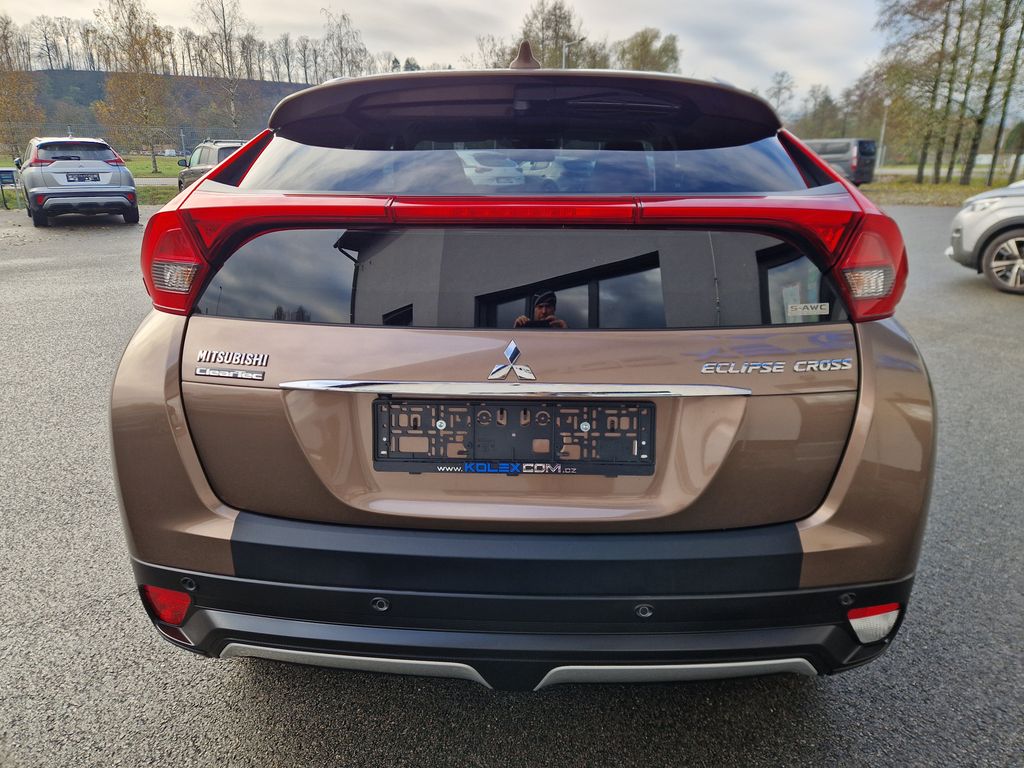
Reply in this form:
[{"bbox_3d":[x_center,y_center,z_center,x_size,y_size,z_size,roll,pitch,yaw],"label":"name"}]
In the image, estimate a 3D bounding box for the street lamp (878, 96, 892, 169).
[{"bbox_3d":[22.761,-15.388,41.800,0.500,4.095,0.500,1,19,0],"label":"street lamp"}]

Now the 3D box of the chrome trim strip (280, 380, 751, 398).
[{"bbox_3d":[0.006,0.010,1.249,0.875,0.030,0.050,1,9,2],"label":"chrome trim strip"}]

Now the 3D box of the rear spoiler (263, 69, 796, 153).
[{"bbox_3d":[0.025,-0.637,1.548,1.180,0.160,0.320,1,19,2],"label":"rear spoiler"}]

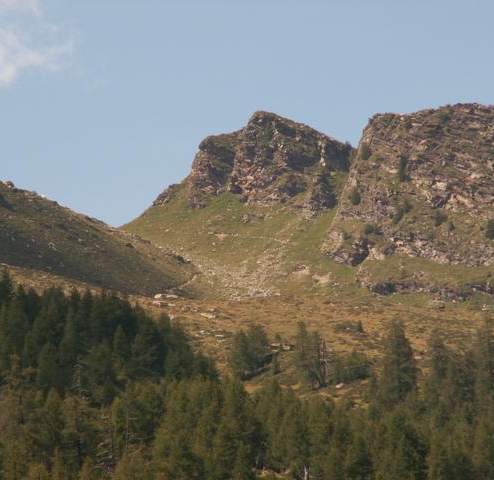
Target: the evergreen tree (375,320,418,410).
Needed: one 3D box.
[{"bbox_3d":[23.103,19.549,760.000,6.300,14.300,6.300,0,-10,0],"label":"evergreen tree"}]

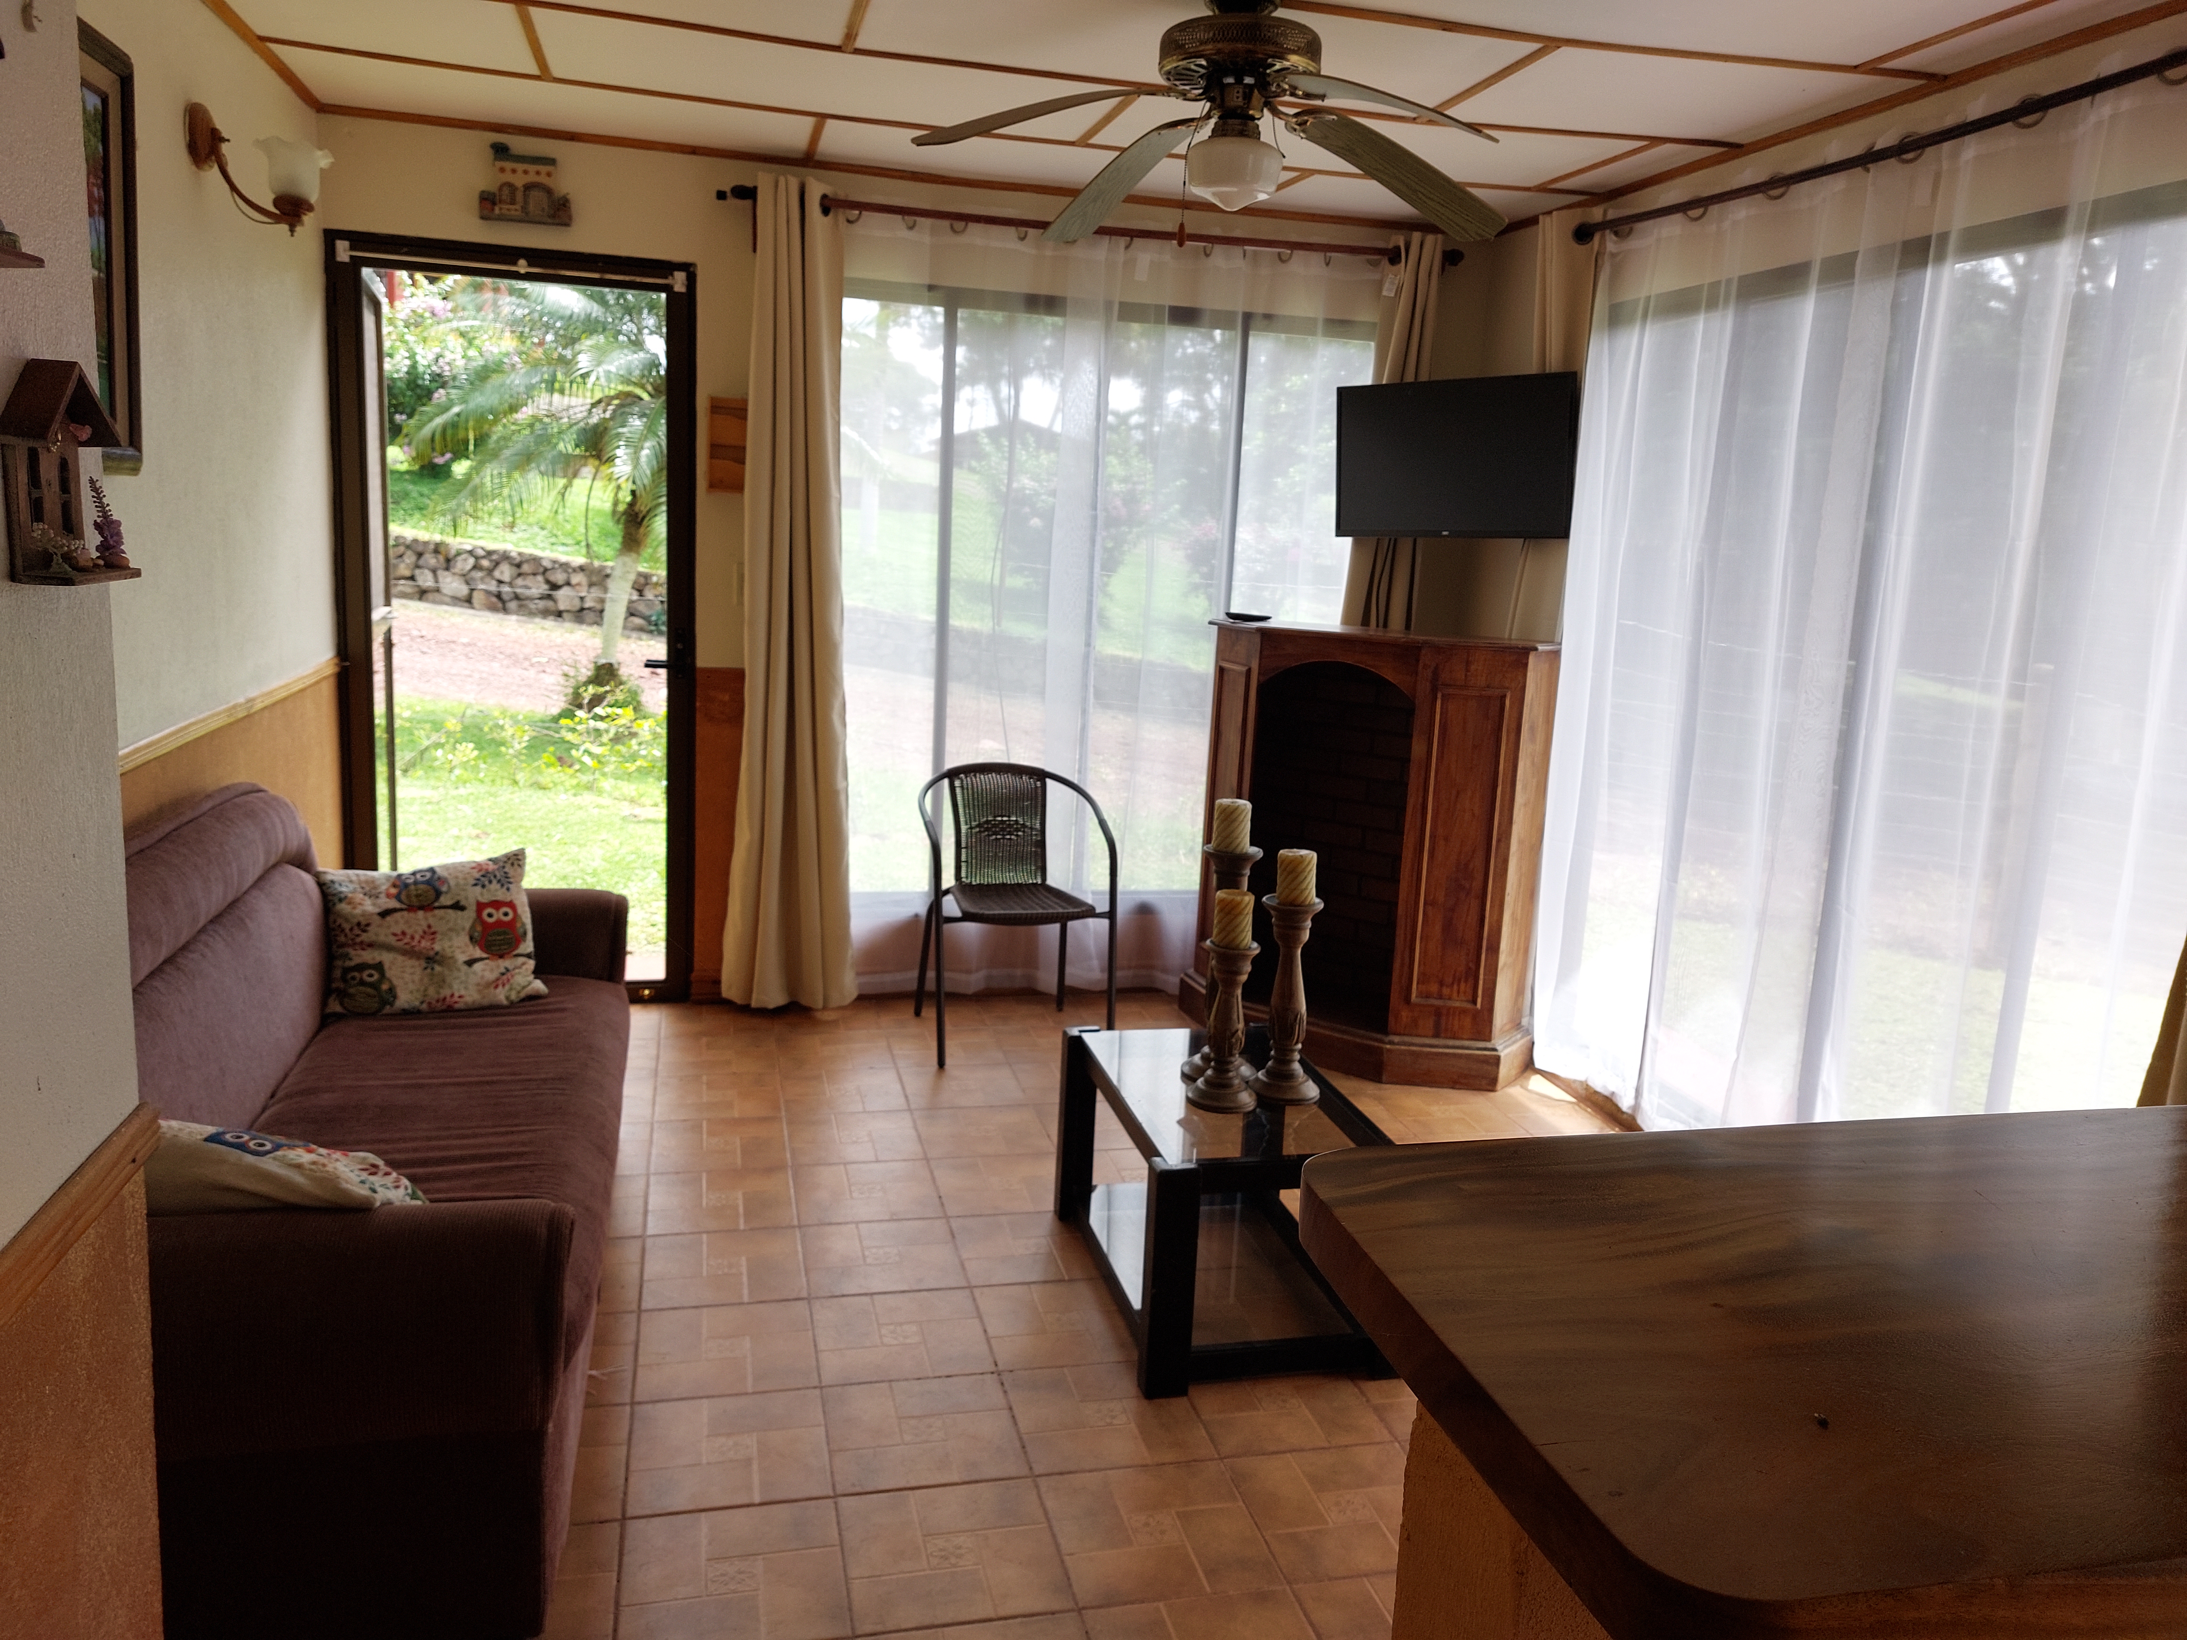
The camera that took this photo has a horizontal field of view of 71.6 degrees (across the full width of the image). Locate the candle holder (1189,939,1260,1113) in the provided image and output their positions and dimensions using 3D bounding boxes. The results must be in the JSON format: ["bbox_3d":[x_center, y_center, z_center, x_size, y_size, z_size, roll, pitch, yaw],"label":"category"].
[{"bbox_3d":[0.246,0.374,2.772,0.129,0.293,0.129,0,11,-14],"label":"candle holder"}]

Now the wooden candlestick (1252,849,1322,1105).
[{"bbox_3d":[0.373,0.289,2.816,0.132,0.458,0.132,0,11,-14],"label":"wooden candlestick"}]

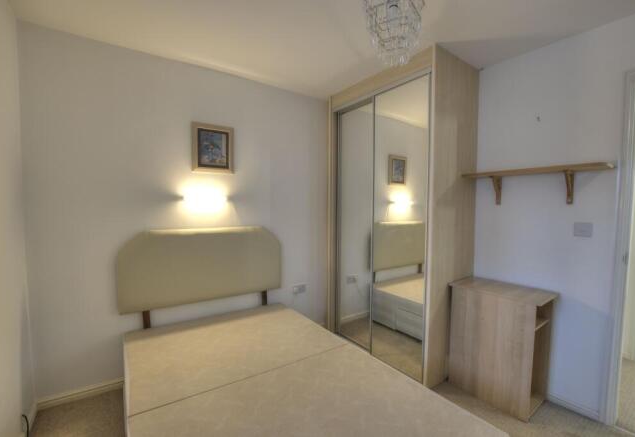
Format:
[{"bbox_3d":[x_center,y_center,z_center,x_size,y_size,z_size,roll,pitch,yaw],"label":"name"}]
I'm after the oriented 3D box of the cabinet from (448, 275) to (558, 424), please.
[{"bbox_3d":[1.282,0.851,1.918,0.350,0.738,0.536,-2,4,-34],"label":"cabinet"}]

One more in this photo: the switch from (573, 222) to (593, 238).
[{"bbox_3d":[1.649,0.075,1.694,0.012,0.087,0.087,-1,4,-33],"label":"switch"}]

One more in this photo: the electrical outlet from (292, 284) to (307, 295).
[{"bbox_3d":[-0.171,0.708,2.727,0.146,0.082,0.012,-2,4,-34],"label":"electrical outlet"}]

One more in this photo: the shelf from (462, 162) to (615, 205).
[{"bbox_3d":[1.400,-0.203,1.808,0.223,0.217,0.751,-2,4,-34],"label":"shelf"}]

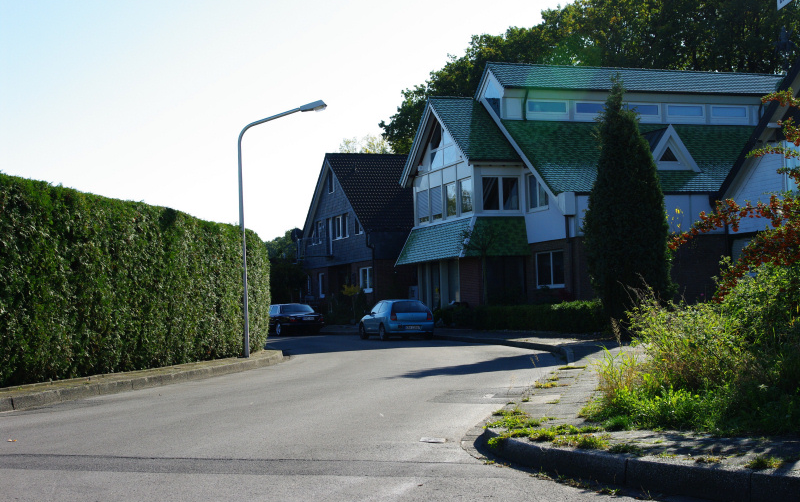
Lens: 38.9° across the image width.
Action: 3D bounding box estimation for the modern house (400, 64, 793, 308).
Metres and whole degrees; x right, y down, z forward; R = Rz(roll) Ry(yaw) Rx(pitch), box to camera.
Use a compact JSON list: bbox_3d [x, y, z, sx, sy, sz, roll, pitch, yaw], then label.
[{"bbox_3d":[10.169,-2.605,51.142,18.695,11.350,11.900,-1,-3,-20],"label":"modern house"}]

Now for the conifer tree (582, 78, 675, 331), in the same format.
[{"bbox_3d":[7.012,-1.474,35.672,2.800,8.000,2.800,-1,-3,-20],"label":"conifer tree"}]

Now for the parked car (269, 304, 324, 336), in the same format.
[{"bbox_3d":[-5.017,2.924,47.329,1.810,1.330,5.000,-1,-3,-30],"label":"parked car"}]

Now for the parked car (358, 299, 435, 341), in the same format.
[{"bbox_3d":[-0.169,2.344,38.630,1.690,1.375,3.880,-1,-3,-17],"label":"parked car"}]

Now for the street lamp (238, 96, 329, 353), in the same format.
[{"bbox_3d":[-2.841,-0.566,27.435,2.200,6.200,0.300,-3,-3,11],"label":"street lamp"}]

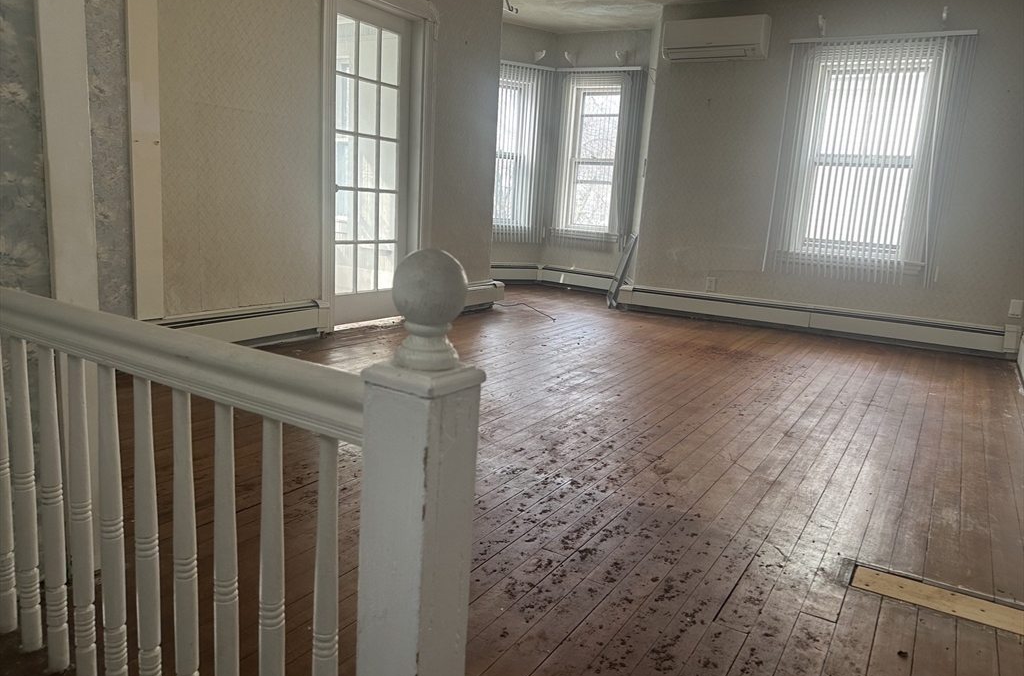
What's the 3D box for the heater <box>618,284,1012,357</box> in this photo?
[{"bbox_3d":[2.227,-0.159,5.615,2.932,0.217,0.075,10,12,29],"label":"heater"}]

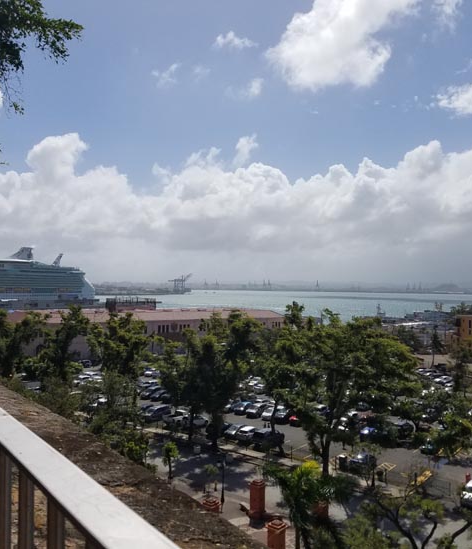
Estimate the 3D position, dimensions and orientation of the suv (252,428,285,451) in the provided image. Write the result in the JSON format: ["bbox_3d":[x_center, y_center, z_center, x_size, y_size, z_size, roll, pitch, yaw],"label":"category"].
[{"bbox_3d":[4.169,20.112,67.670,1.870,1.820,4.550,0,-2,38],"label":"suv"}]

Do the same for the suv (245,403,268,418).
[{"bbox_3d":[3.596,21.959,88.860,1.830,1.670,4.500,0,-2,35],"label":"suv"}]

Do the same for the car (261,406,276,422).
[{"bbox_3d":[5.967,20.626,81.783,1.780,1.450,4.500,0,-2,39],"label":"car"}]

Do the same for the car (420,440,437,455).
[{"bbox_3d":[24.146,20.556,66.746,1.780,1.470,4.450,0,-2,39],"label":"car"}]

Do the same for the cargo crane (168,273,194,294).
[{"bbox_3d":[-186.750,27.592,1850.000,76.000,65.000,19.000,1,-1,13],"label":"cargo crane"}]

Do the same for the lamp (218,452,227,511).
[{"bbox_3d":[-1.202,19.398,52.443,0.550,4.900,0.550,1,-1,0],"label":"lamp"}]

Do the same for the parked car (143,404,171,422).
[{"bbox_3d":[-11.434,20.251,80.716,1.820,1.650,4.400,0,-2,39],"label":"parked car"}]

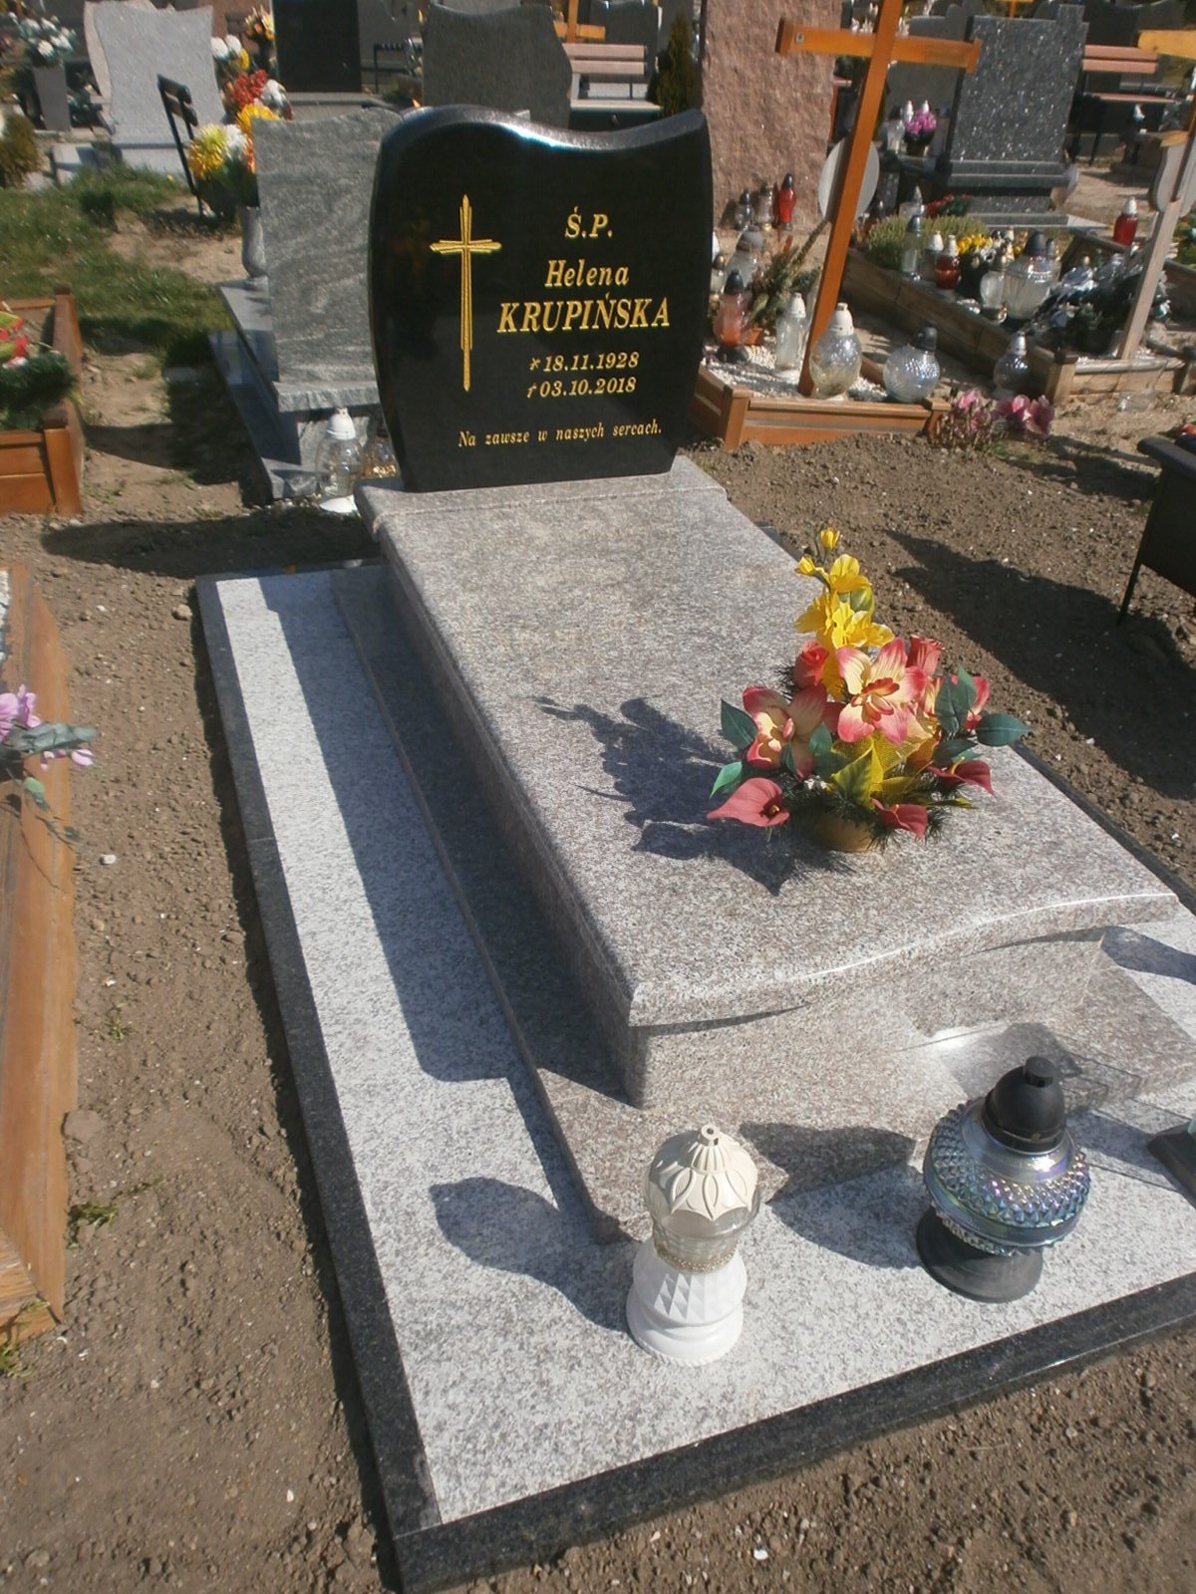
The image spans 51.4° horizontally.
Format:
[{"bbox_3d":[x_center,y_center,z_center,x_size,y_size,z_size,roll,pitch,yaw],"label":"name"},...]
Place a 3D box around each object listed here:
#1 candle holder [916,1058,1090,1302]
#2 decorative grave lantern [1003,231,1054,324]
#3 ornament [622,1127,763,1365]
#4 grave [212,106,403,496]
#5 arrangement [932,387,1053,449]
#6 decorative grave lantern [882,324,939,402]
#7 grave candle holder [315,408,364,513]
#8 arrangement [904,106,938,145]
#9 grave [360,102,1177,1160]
[{"bbox_3d":[0.465,0.414,1.388,0.178,0.335,0.178,-9,36,-17],"label":"candle holder"},{"bbox_3d":[1.821,-2.203,5.245,0.220,0.320,0.220,-9,36,-17],"label":"decorative grave lantern"},{"bbox_3d":[0.105,0.458,1.306,0.130,0.325,0.130,2,34,-1],"label":"ornament"},{"bbox_3d":[-0.817,-1.729,4.025,0.800,0.970,1.510,-9,36,-17],"label":"grave"},{"bbox_3d":[1.384,-1.349,4.331,0.420,0.180,0.250,12,35,14],"label":"arrangement"},{"bbox_3d":[1.083,-1.511,4.284,0.200,0.235,0.200,-9,36,-17],"label":"decorative grave lantern"},{"bbox_3d":[-0.745,-0.973,3.536,0.140,0.275,0.140,-9,36,-17],"label":"grave candle holder"},{"bbox_3d":[2.102,-4.326,8.060,0.220,0.250,0.220,9,35,10],"label":"arrangement"},{"bbox_3d":[0.131,-0.529,2.117,0.866,0.984,1.886,-9,36,-17],"label":"grave"}]

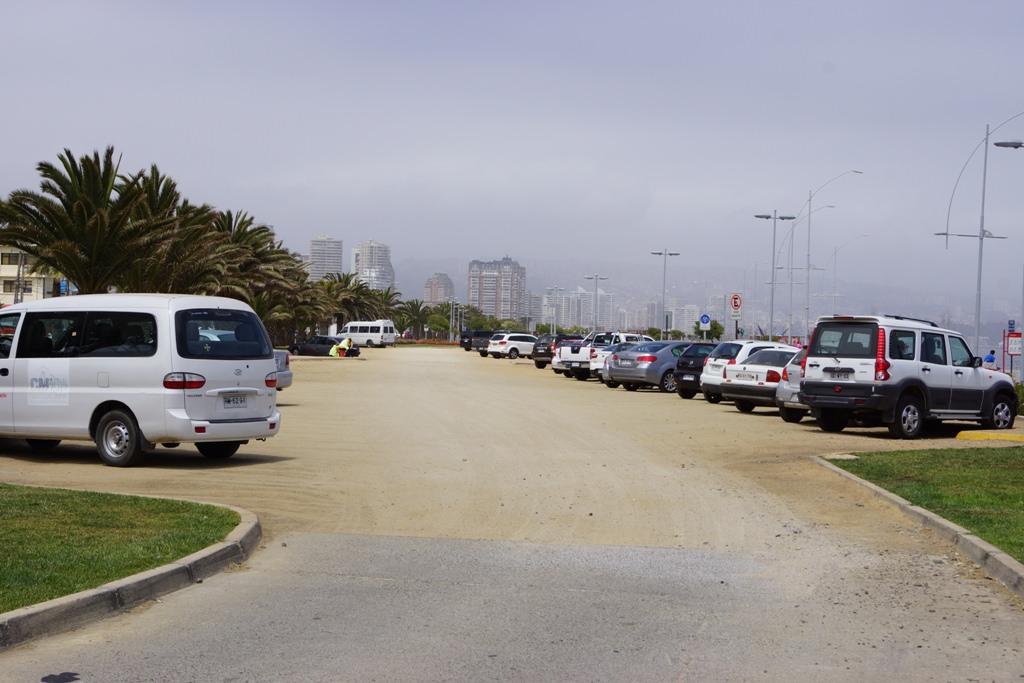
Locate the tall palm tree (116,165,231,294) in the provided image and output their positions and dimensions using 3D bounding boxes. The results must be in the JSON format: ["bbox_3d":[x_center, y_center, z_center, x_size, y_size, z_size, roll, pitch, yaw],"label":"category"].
[{"bbox_3d":[-15.035,-3.358,64.000,6.800,8.510,6.800,1,0,0],"label":"tall palm tree"}]

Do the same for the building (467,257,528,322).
[{"bbox_3d":[-13.842,-41.347,1365.000,42.000,74.200,36.000,1,0,16],"label":"building"}]

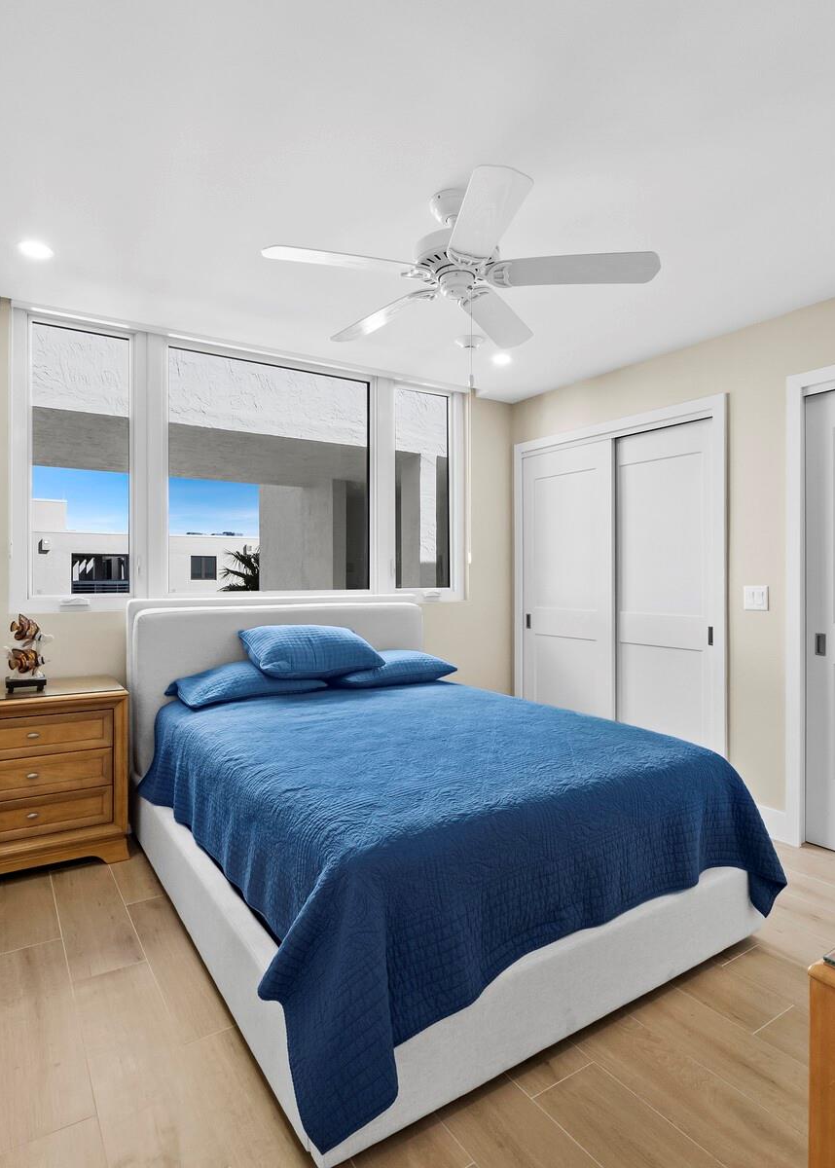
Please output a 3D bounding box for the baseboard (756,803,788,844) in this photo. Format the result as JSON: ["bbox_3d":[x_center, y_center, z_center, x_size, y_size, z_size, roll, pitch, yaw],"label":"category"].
[{"bbox_3d":[1.612,1.112,2.977,0.016,0.138,0.265,0,1,-34],"label":"baseboard"}]

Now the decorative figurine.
[{"bbox_3d":[-1.639,0.288,2.655,0.180,0.328,0.075,0,1,-31],"label":"decorative figurine"}]

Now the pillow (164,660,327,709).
[{"bbox_3d":[-0.789,0.459,2.974,0.730,0.175,0.380,0,1,-33],"label":"pillow"}]

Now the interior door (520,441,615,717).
[{"bbox_3d":[0.960,0.148,4.057,0.038,2.025,0.770,0,1,-34],"label":"interior door"}]

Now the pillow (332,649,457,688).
[{"bbox_3d":[-0.135,0.455,3.398,0.730,0.175,0.380,0,1,-33],"label":"pillow"}]

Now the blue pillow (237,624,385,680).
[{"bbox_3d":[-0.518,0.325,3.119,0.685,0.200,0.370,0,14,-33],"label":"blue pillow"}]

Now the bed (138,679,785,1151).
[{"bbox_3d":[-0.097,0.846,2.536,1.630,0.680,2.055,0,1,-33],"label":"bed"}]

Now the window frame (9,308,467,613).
[{"bbox_3d":[-0.762,-0.563,3.519,2.545,1.372,0.090,0,1,-32],"label":"window frame"}]

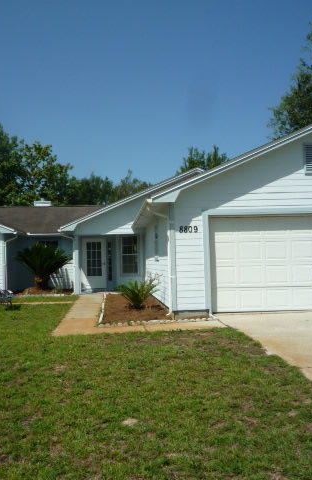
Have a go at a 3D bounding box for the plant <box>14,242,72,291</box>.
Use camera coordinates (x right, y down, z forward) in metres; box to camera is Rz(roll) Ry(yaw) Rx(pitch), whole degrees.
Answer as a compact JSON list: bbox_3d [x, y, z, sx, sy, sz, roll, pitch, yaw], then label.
[{"bbox_3d":[-4.666,1.089,19.000,2.250,1.950,2.100,-1,-3,-5],"label":"plant"}]

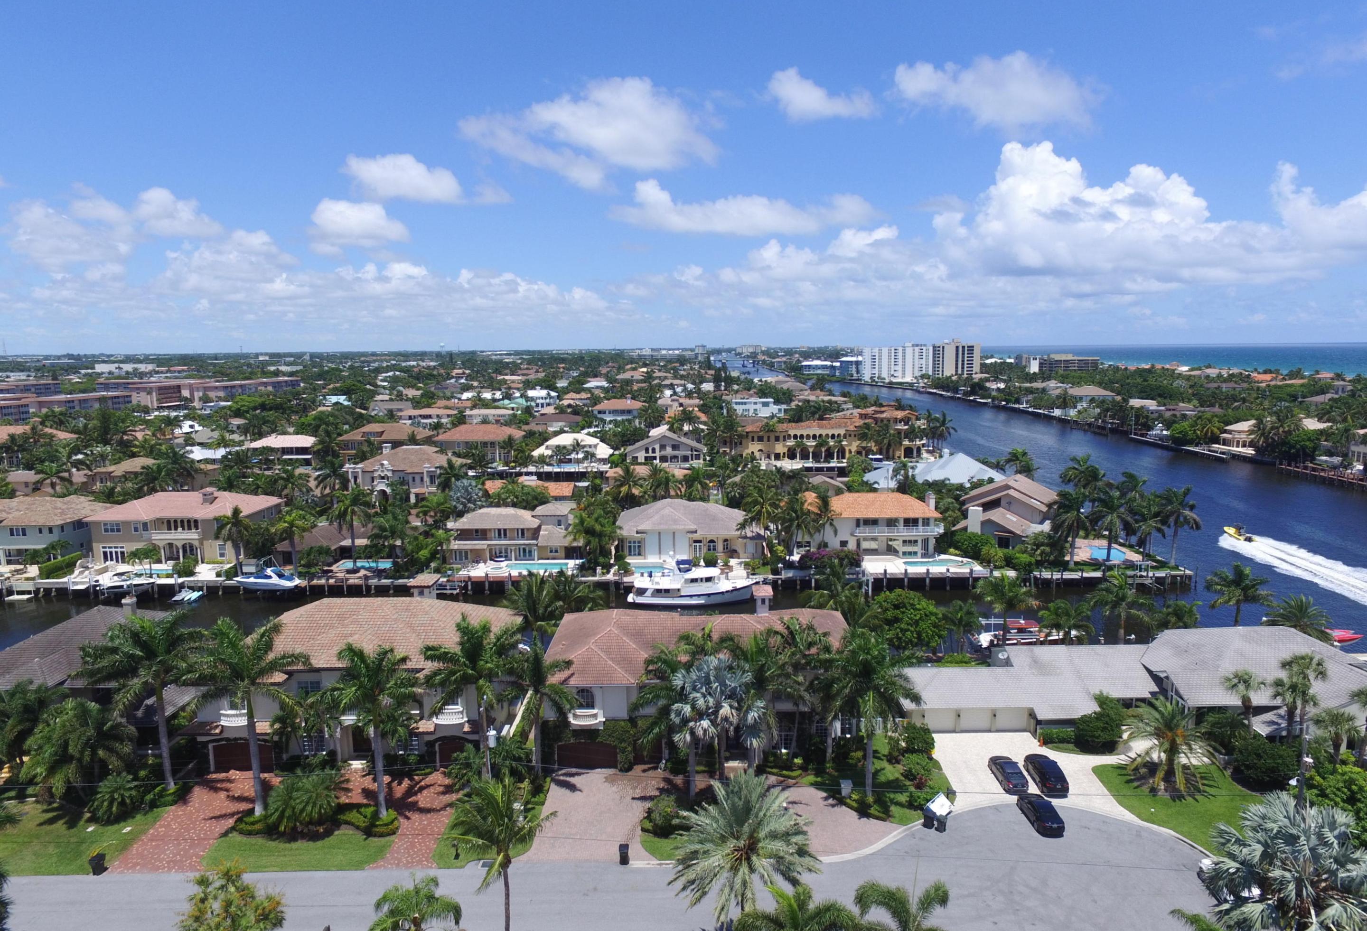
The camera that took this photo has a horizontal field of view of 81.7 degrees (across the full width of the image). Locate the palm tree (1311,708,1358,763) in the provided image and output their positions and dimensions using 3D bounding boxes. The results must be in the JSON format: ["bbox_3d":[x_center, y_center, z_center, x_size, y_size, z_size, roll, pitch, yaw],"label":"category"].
[{"bbox_3d":[53.562,22.867,65.110,3.775,5.839,3.775,0,9,0],"label":"palm tree"}]

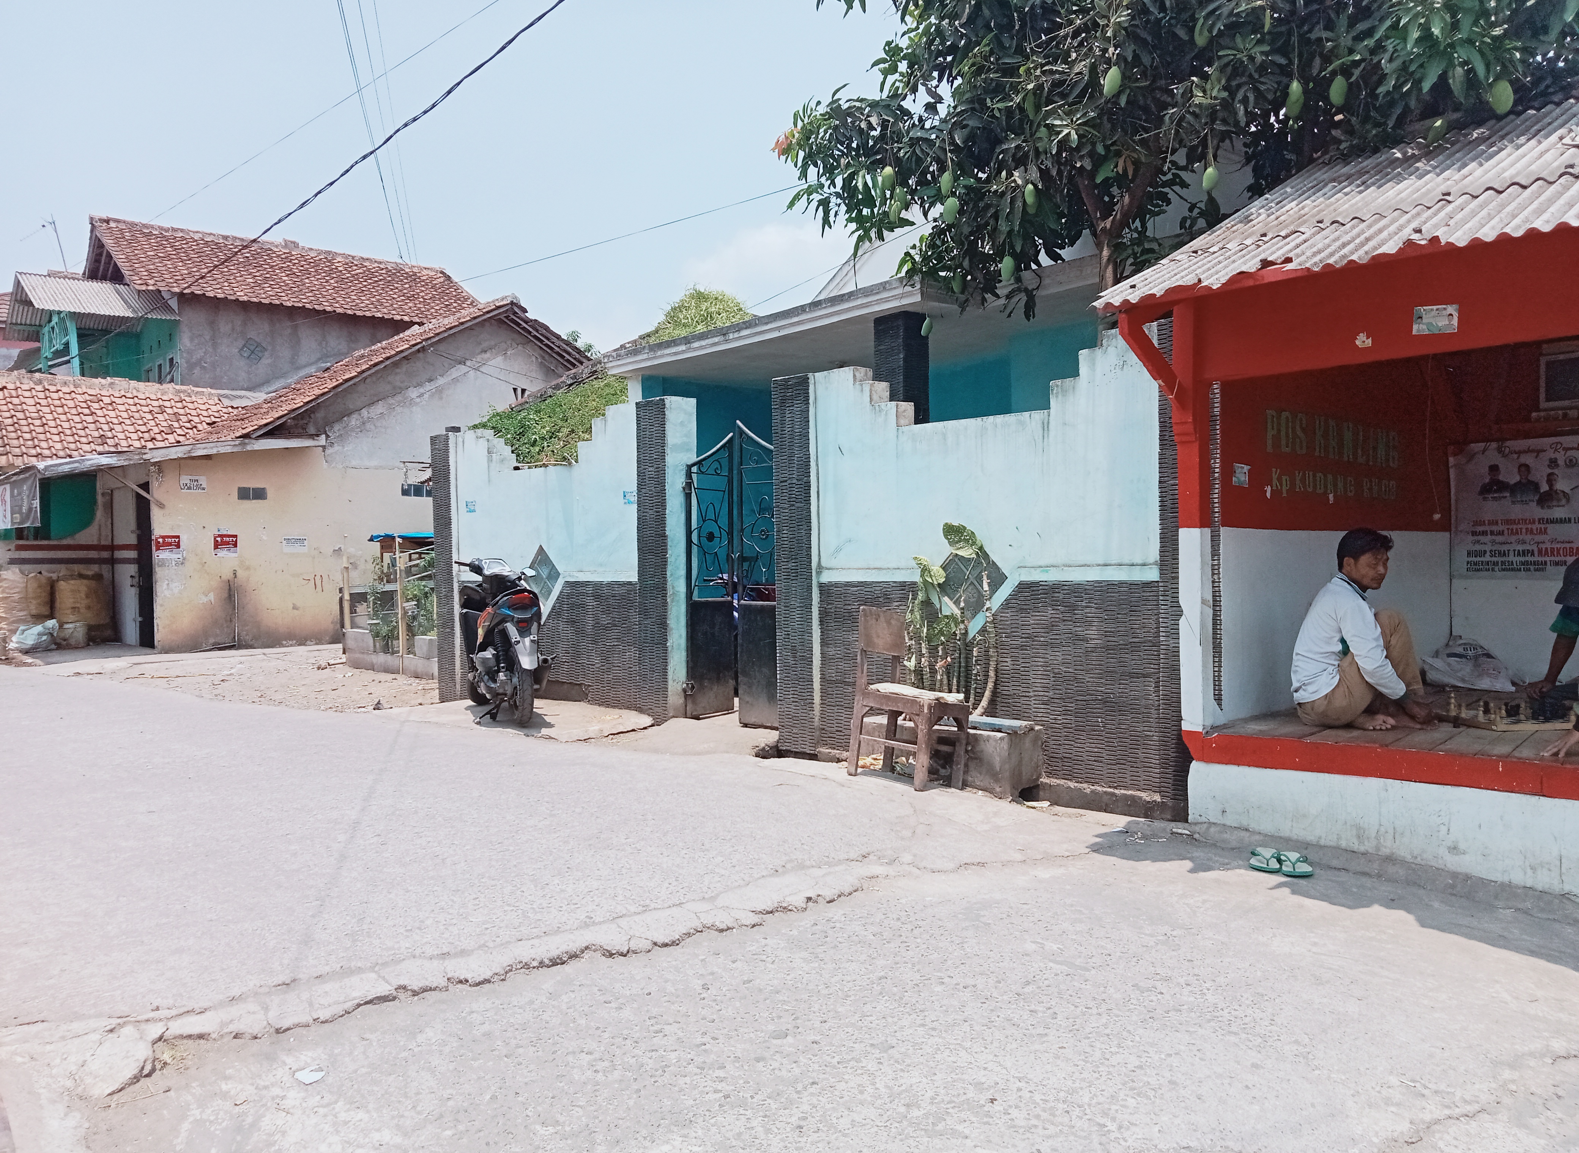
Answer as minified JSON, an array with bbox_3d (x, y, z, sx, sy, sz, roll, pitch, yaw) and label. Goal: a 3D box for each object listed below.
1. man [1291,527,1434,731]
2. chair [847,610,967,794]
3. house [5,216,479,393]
[{"bbox_3d":[2.335,0.212,5.200,0.600,0.820,0.500,-1,0,28],"label":"man"},{"bbox_3d":[0.597,0.600,6.260,0.460,0.830,0.410,6,-1,37],"label":"chair"},{"bbox_3d":[-12.350,-3.250,28.700,9.500,8.400,7.400,-1,0,-40],"label":"house"}]

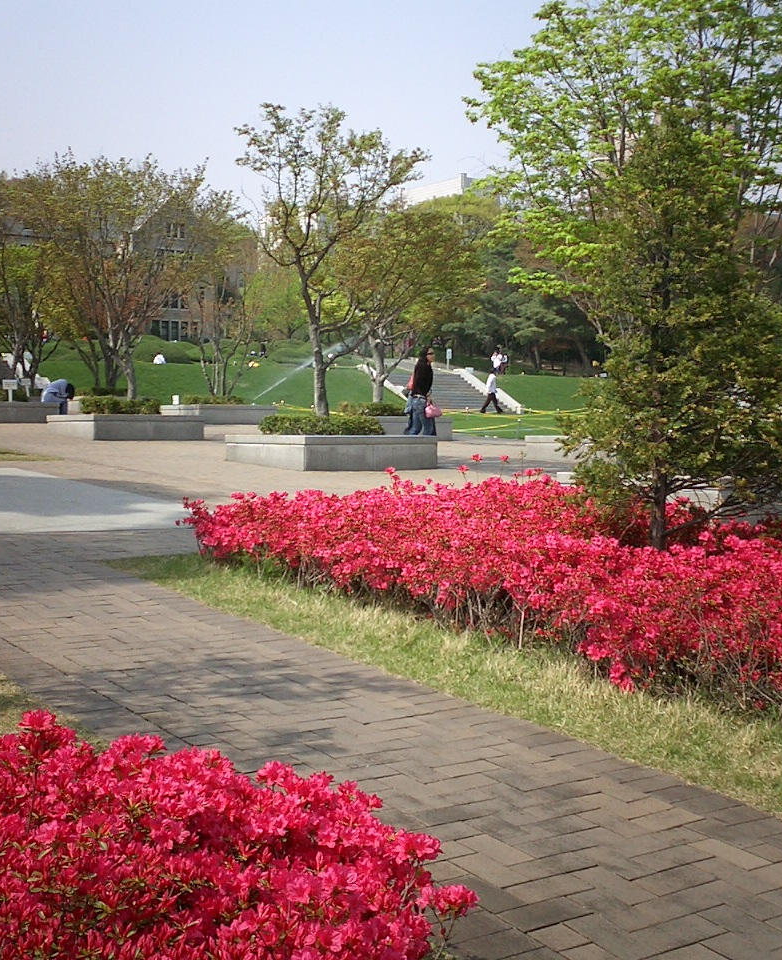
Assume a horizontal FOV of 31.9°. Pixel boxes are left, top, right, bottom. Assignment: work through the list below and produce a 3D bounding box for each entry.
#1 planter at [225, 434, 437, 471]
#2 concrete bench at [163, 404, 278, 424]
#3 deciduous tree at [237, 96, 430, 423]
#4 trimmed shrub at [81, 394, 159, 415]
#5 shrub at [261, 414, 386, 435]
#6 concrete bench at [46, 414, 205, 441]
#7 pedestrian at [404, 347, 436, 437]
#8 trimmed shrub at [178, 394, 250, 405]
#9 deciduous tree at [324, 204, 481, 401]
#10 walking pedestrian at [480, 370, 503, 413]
[{"bbox_3d":[-0.809,-0.369,18.150,2.030,0.445,2.030,-1,2,-36],"label":"planter"},{"bbox_3d":[-4.110,-1.537,32.550,2.020,0.430,2.020,-1,3,-35],"label":"concrete bench"},{"bbox_3d":[-0.790,-2.740,17.950,2.500,4.300,2.500,0,2,0],"label":"deciduous tree"},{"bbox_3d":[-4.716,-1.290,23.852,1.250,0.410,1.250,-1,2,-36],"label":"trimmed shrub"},{"bbox_3d":[-0.910,-0.705,18.000,1.200,0.320,1.200,-1,3,-35],"label":"shrub"},{"bbox_3d":[-4.600,-0.886,23.800,2.020,0.430,2.020,-1,3,-35],"label":"concrete bench"},{"bbox_3d":[0.403,-1.076,19.528,0.450,1.640,0.460,-1,3,-41],"label":"pedestrian"},{"bbox_3d":[-4.200,-1.850,32.550,1.200,0.310,1.200,-1,3,-35],"label":"trimmed shrub"},{"bbox_3d":[0.210,-3.102,24.969,2.883,3.851,2.883,0,2,0],"label":"deciduous tree"},{"bbox_3d":[3.816,-3.370,52.028,0.800,1.660,0.500,-1,2,-22],"label":"walking pedestrian"}]

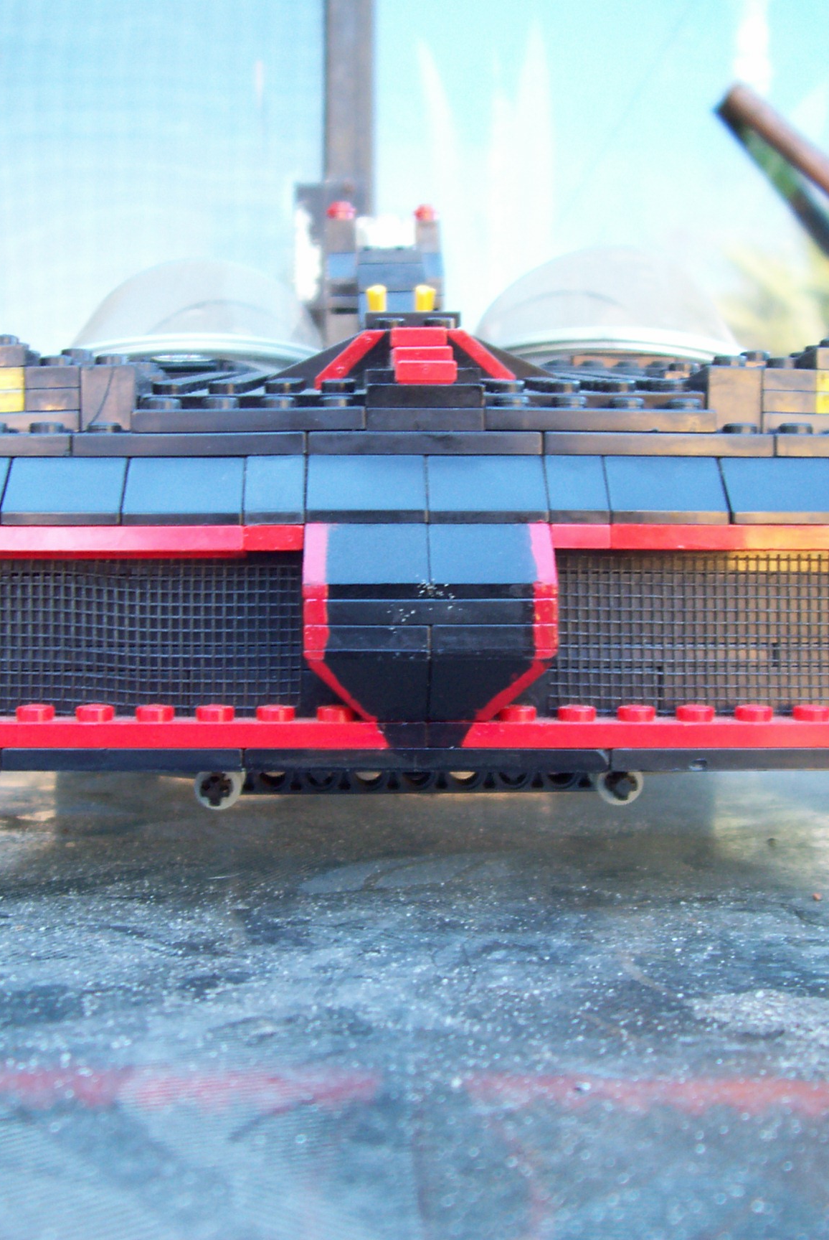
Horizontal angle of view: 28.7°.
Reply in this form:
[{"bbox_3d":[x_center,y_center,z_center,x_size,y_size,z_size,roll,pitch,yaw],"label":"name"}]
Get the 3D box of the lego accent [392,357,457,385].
[{"bbox_3d":[0.002,-0.034,0.228,0.009,0.004,0.007,0,2,-2],"label":"lego accent"}]

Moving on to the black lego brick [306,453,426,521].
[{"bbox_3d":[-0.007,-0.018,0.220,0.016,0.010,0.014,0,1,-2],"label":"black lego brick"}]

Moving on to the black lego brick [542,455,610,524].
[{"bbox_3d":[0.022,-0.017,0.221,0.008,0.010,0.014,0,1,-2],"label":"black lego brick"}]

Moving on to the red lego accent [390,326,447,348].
[{"bbox_3d":[0.001,-0.042,0.243,0.008,0.003,0.008,0,1,-2],"label":"red lego accent"}]

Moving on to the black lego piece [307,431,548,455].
[{"bbox_3d":[0.001,-0.024,0.228,0.032,0.003,0.011,0,1,-1],"label":"black lego piece"}]

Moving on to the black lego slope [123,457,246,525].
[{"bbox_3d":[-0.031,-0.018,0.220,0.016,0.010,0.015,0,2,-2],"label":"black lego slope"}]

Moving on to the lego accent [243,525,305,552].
[{"bbox_3d":[-0.019,-0.011,0.218,0.008,0.003,0.009,0,1,-1],"label":"lego accent"}]

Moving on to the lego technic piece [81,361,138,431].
[{"bbox_3d":[-0.043,-0.031,0.234,0.008,0.010,0.011,0,2,-2],"label":"lego technic piece"}]

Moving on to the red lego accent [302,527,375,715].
[{"bbox_3d":[-0.010,0.000,0.209,0.010,0.026,0.009,0,1,-2],"label":"red lego accent"}]

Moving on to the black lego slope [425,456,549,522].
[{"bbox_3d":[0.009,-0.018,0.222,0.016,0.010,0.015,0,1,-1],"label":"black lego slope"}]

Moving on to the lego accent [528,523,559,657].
[{"bbox_3d":[0.017,-0.004,0.210,0.003,0.017,0.008,0,1,-2],"label":"lego accent"}]

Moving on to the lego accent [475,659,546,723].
[{"bbox_3d":[0.013,0.009,0.211,0.010,0.008,0.007,0,1,-2],"label":"lego accent"}]

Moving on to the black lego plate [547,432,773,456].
[{"bbox_3d":[0.033,-0.024,0.229,0.032,0.003,0.011,0,1,-1],"label":"black lego plate"}]

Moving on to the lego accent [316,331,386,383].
[{"bbox_3d":[-0.009,-0.040,0.244,0.010,0.010,0.015,0,1,-2],"label":"lego accent"}]

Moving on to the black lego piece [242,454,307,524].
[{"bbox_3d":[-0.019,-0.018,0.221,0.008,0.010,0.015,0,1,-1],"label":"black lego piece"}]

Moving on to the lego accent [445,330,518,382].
[{"bbox_3d":[0.010,-0.040,0.247,0.010,0.011,0.020,0,2,-2],"label":"lego accent"}]

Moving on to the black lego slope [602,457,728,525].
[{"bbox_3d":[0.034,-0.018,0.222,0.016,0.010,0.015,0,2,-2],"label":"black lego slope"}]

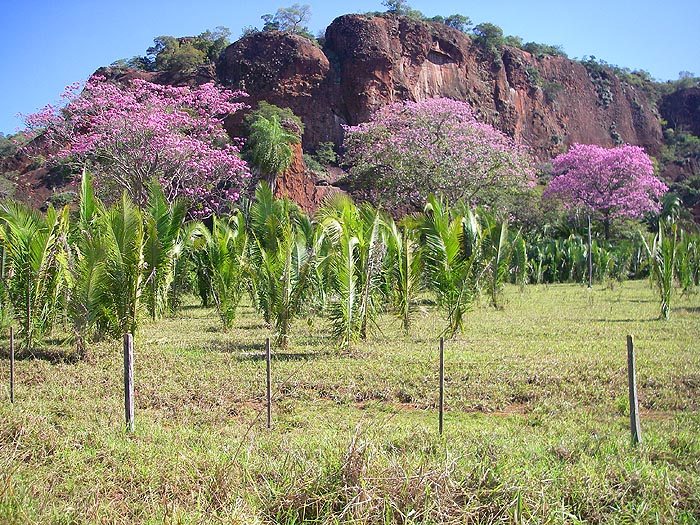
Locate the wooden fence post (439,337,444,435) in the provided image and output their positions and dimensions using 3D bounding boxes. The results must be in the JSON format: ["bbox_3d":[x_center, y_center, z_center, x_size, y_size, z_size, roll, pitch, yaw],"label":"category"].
[{"bbox_3d":[1.238,1.665,10.400,0.070,1.326,0.070,0,0,0],"label":"wooden fence post"}]

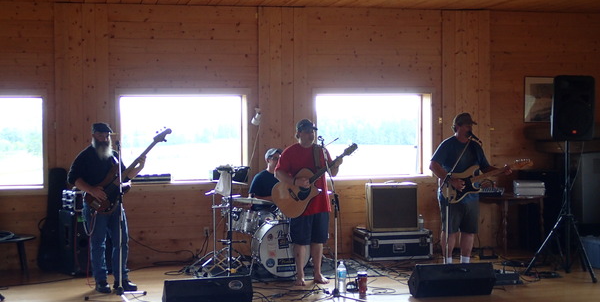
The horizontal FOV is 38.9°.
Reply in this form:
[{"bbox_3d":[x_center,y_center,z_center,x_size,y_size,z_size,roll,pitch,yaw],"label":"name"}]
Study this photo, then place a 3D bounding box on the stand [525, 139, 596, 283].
[{"bbox_3d":[2.804,0.602,9.032,0.740,1.460,0.680,0,2,0],"label":"stand"}]

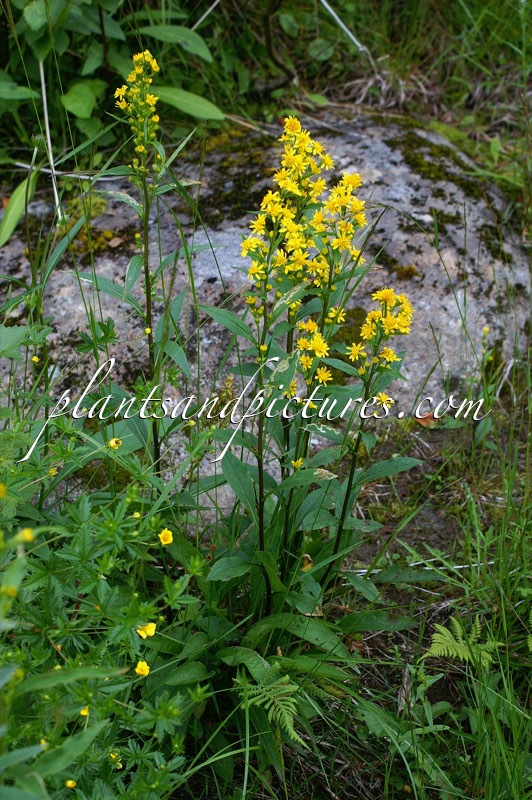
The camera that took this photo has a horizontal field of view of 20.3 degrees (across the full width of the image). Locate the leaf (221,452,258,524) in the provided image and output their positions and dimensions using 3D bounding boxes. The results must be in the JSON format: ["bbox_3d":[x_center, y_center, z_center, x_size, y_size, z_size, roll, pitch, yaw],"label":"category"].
[{"bbox_3d":[-0.024,0.082,1.370,0.024,0.068,0.016,-23,6,15],"label":"leaf"}]

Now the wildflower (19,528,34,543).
[{"bbox_3d":[-0.158,0.089,0.980,0.009,0.009,0.007,-23,-10,-39],"label":"wildflower"}]

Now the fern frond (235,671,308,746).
[{"bbox_3d":[0.004,0.242,1.160,0.056,0.022,0.066,-13,48,-26],"label":"fern frond"}]

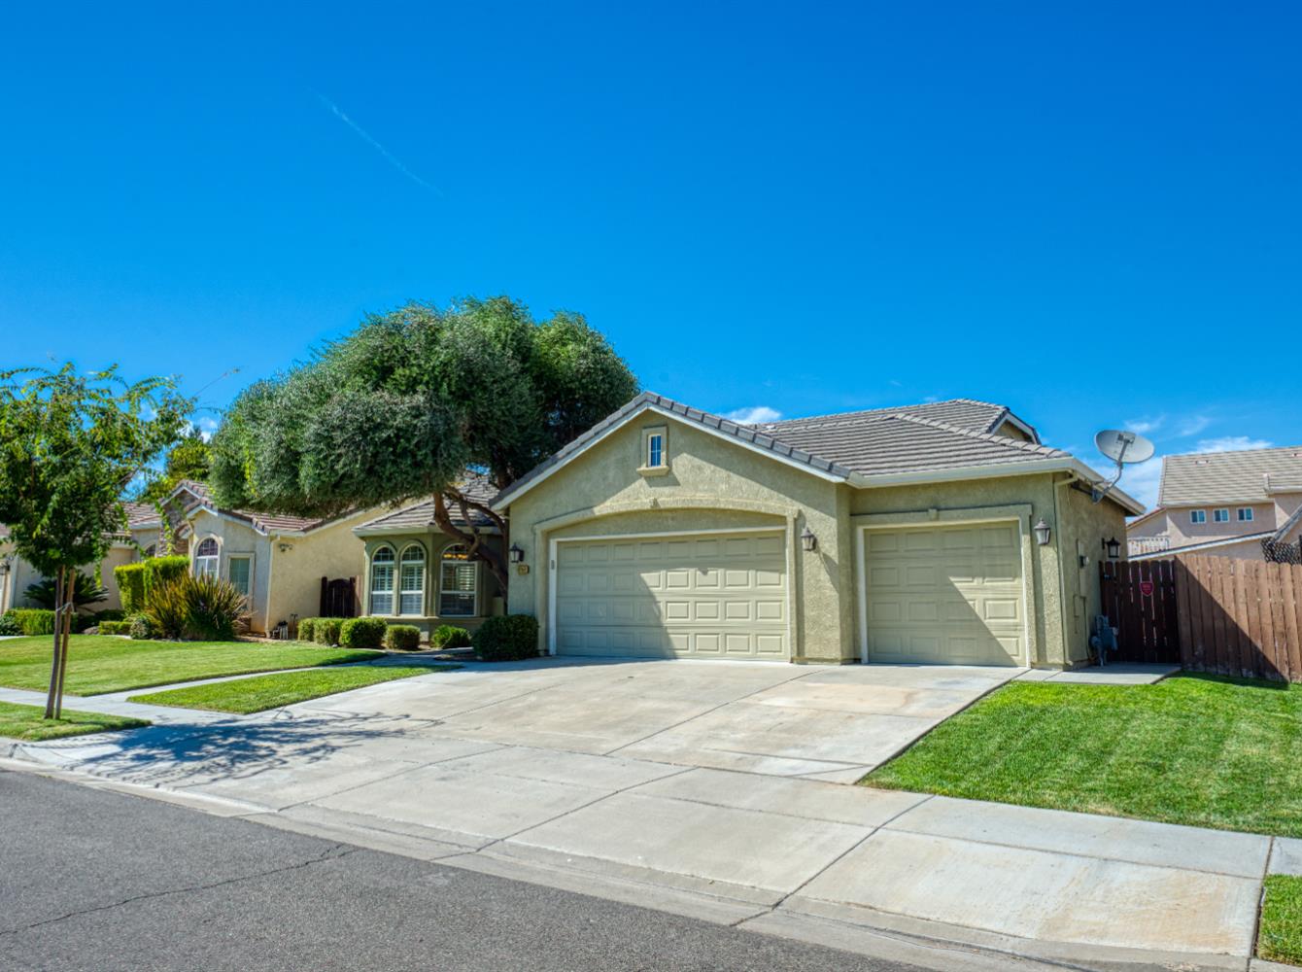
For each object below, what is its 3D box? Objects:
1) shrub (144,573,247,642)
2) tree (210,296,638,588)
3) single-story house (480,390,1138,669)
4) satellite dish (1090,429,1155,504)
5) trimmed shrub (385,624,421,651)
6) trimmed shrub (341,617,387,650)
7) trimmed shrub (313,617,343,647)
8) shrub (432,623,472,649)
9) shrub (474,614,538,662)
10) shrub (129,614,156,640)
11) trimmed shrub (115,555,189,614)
[{"bbox_3d":[-12.239,3.245,26.110,2.600,1.720,2.200,-5,-8,33],"label":"shrub"},{"bbox_3d":[-4.981,-0.355,21.631,9.600,7.700,8.200,2,-8,-13],"label":"tree"},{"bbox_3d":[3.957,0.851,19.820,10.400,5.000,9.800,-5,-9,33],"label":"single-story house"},{"bbox_3d":[7.378,-0.336,15.167,0.880,1.150,0.750,-1,-7,8],"label":"satellite dish"},{"bbox_3d":[-5.593,3.383,21.894,0.760,0.600,0.740,-5,-8,33],"label":"trimmed shrub"},{"bbox_3d":[-6.843,3.466,23.082,1.000,0.740,0.950,-5,-8,33],"label":"trimmed shrub"},{"bbox_3d":[-7.965,3.625,24.058,0.800,0.760,0.800,2,-8,-18],"label":"trimmed shrub"},{"bbox_3d":[-4.628,3.493,22.567,0.920,0.600,0.850,1,-7,-11],"label":"shrub"},{"bbox_3d":[-2.643,2.769,17.691,1.180,0.830,1.100,0,-7,0],"label":"shrub"},{"bbox_3d":[-15.064,4.159,28.724,0.900,0.880,0.900,4,-8,-27],"label":"shrub"},{"bbox_3d":[-15.095,3.281,29.344,1.400,2.330,1.500,-5,-8,33],"label":"trimmed shrub"}]

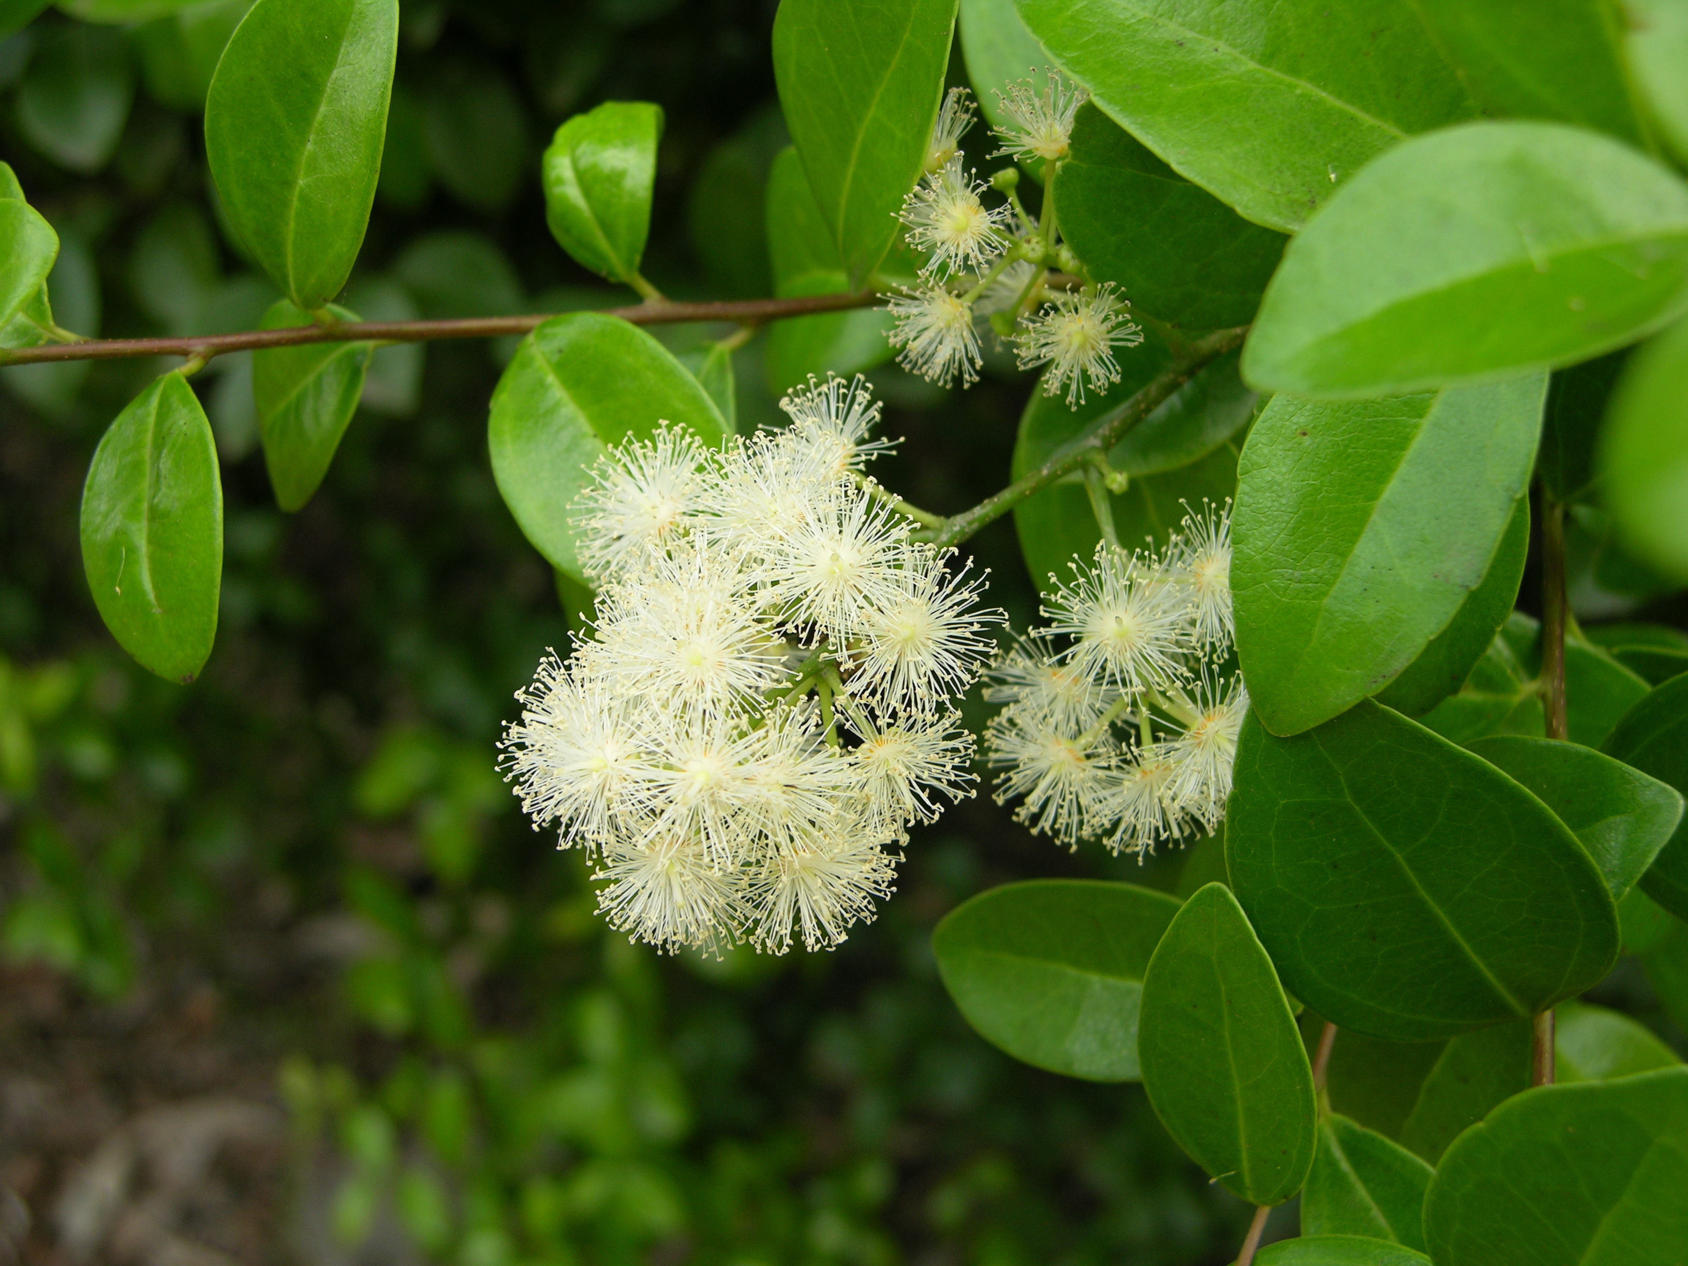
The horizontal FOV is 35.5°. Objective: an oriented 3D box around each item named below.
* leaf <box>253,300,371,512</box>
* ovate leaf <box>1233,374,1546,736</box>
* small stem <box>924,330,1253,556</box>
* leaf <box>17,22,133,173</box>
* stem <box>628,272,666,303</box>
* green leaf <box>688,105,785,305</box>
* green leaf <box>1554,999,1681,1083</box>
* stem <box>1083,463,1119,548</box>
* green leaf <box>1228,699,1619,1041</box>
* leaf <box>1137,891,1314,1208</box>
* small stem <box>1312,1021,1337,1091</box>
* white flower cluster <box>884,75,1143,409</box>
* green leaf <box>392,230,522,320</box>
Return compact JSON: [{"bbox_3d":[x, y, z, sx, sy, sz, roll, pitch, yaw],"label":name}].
[{"bbox_3d":[-0.075,-0.032,0.370,0.015,0.029,0.010,18,0,-7],"label":"leaf"},{"bbox_3d":[0.064,-0.013,0.320,0.033,0.054,0.011,30,-9,12],"label":"ovate leaf"},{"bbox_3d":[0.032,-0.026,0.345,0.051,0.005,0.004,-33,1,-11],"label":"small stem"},{"bbox_3d":[-0.161,-0.112,0.550,0.024,0.032,0.012,6,6,2],"label":"leaf"},{"bbox_3d":[-0.027,-0.047,0.360,0.002,0.006,0.002,-47,6,-4],"label":"stem"},{"bbox_3d":[-0.019,-0.077,0.470,0.022,0.036,0.007,3,-6,1],"label":"green leaf"},{"bbox_3d":[0.118,0.066,0.410,0.024,0.022,0.007,-5,-11,-1],"label":"green leaf"},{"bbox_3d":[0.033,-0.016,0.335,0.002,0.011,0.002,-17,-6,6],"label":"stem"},{"bbox_3d":[0.071,0.029,0.325,0.041,0.052,0.010,-38,0,-4],"label":"green leaf"},{"bbox_3d":[0.047,0.051,0.325,0.020,0.040,0.007,-9,0,5],"label":"leaf"},{"bbox_3d":[0.069,0.060,0.375,0.002,0.011,0.002,16,-6,12],"label":"small stem"},{"bbox_3d":[0.024,-0.055,0.370,0.036,0.046,0.036,0,18,0],"label":"white flower cluster"},{"bbox_3d":[-0.079,-0.072,0.540,0.027,0.022,0.009,3,-11,1],"label":"green leaf"}]

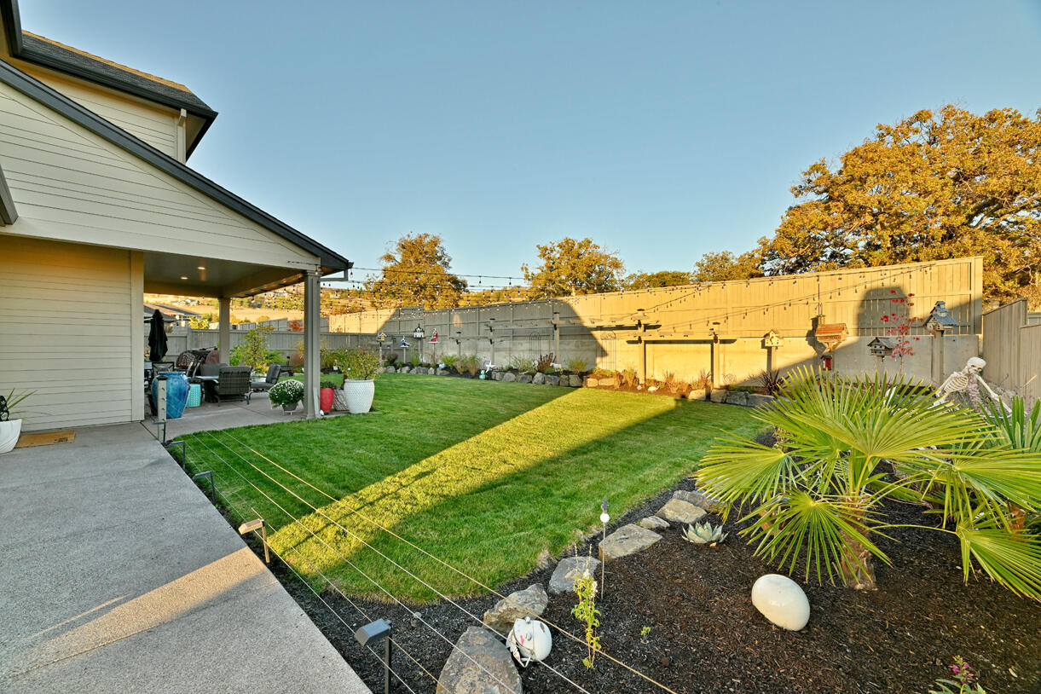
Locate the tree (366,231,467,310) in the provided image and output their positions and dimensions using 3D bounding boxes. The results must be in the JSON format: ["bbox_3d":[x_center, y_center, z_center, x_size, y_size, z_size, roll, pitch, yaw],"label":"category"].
[{"bbox_3d":[-10.278,-6.782,40.000,10.000,9.200,9.600,0,0,-14],"label":"tree"}]

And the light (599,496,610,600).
[{"bbox_3d":[0.416,1.001,2.018,0.055,0.500,0.050,0,0,11],"label":"light"}]

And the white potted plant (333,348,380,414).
[{"bbox_3d":[-3.360,0.665,8.330,0.850,1.310,0.850,0,0,44],"label":"white potted plant"}]

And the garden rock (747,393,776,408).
[{"bbox_3d":[5.324,1.200,8.900,0.650,0.300,0.420,0,0,41],"label":"garden rock"}]

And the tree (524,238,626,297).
[{"bbox_3d":[5.484,-7.032,42.000,10.400,8.800,10.200,0,0,7],"label":"tree"}]

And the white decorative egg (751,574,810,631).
[{"bbox_3d":[1.155,1.135,1.810,0.215,0.200,0.225,0,0,30],"label":"white decorative egg"}]

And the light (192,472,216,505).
[{"bbox_3d":[-2.566,1.166,3.288,0.065,0.265,0.145,0,0,44],"label":"light"}]

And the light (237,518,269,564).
[{"bbox_3d":[-1.556,1.161,2.383,0.065,0.265,0.145,0,0,44],"label":"light"}]

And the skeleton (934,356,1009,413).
[{"bbox_3d":[5.613,0.479,5.000,0.780,0.720,0.650,0,0,9],"label":"skeleton"}]

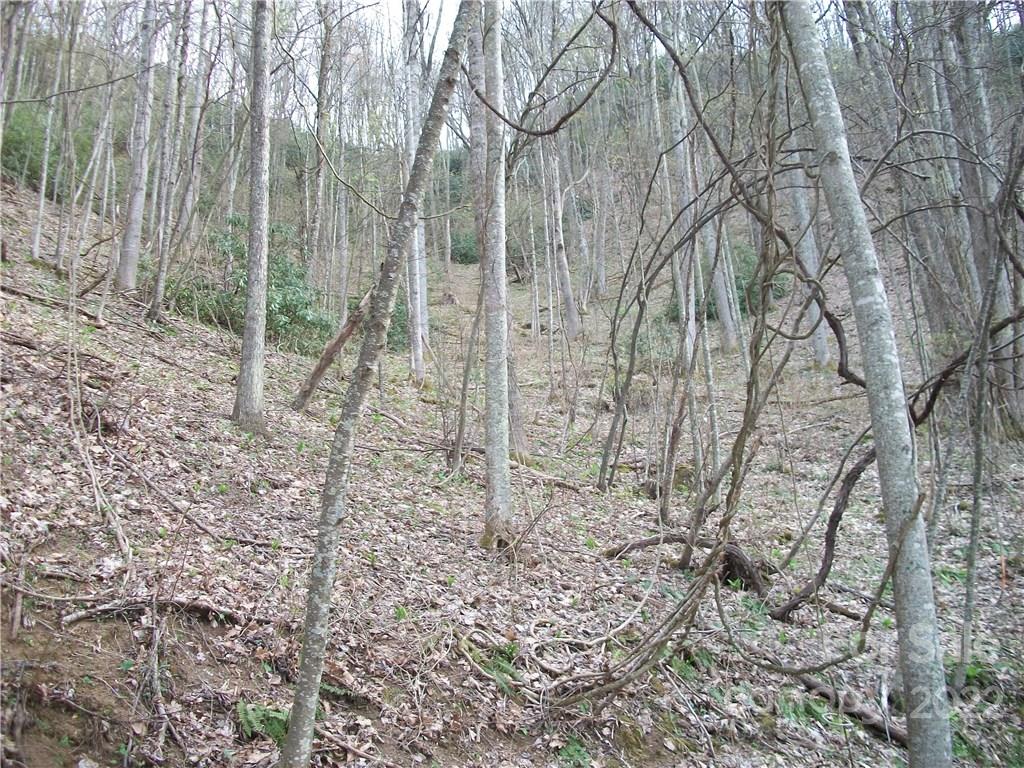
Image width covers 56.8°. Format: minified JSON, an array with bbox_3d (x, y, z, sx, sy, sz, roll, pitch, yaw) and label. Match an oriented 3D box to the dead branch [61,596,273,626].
[{"bbox_3d":[-1.788,1.178,4.900,1.090,0.140,0.160,0,-5,0],"label":"dead branch"}]

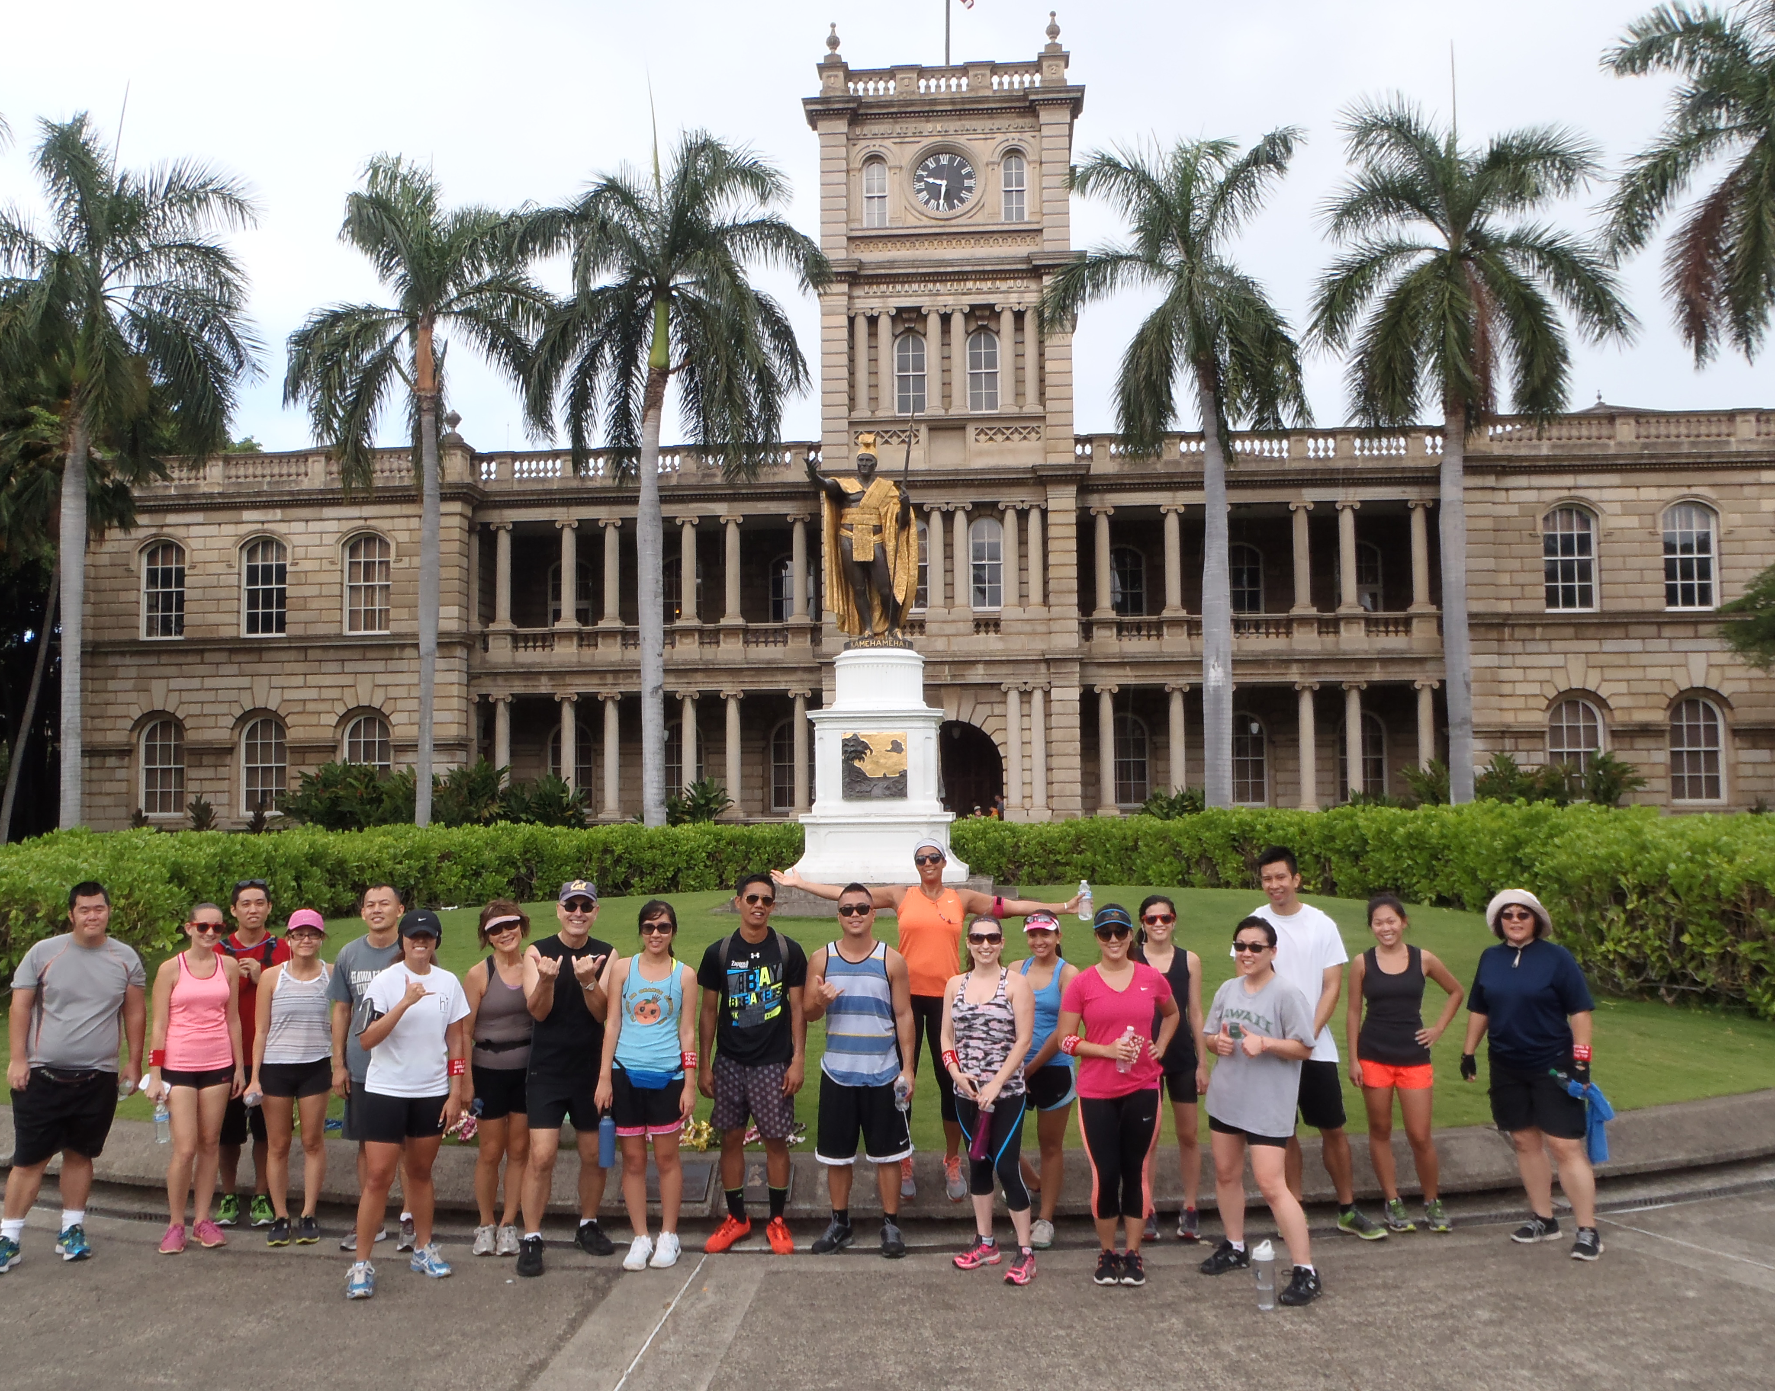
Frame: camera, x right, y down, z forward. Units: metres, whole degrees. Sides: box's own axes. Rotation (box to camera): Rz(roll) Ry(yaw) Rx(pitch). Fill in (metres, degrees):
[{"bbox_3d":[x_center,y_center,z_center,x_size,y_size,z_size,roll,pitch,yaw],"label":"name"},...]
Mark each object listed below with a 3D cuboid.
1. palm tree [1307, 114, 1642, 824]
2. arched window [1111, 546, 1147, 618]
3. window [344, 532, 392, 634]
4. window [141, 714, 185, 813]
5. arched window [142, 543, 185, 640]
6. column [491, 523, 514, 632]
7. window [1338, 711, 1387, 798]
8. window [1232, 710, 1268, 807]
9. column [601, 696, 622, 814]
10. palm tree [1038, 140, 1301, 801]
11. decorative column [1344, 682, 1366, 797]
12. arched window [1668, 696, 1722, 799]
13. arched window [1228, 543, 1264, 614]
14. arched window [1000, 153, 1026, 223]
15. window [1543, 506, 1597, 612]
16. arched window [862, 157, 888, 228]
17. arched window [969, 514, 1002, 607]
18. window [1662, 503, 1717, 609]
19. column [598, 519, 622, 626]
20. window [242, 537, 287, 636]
[{"bbox_3d":[11.529,-4.308,29.316,6.300,14.771,6.300,-1,-3,5],"label":"palm tree"},{"bbox_3d":[7.260,-3.213,46.406,1.400,2.890,0.250,-1,-4,5],"label":"arched window"},{"bbox_3d":[-16.039,-3.436,46.355,1.507,3.133,0.250,-1,-4,5],"label":"window"},{"bbox_3d":[-21.158,2.099,43.959,1.420,2.830,0.250,-1,-4,5],"label":"window"},{"bbox_3d":[-21.216,-3.140,44.184,1.420,2.930,0.250,-1,-4,5],"label":"arched window"},{"bbox_3d":[-12.046,-3.742,46.939,0.680,3.348,0.650,-1,-4,5],"label":"column"},{"bbox_3d":[15.415,2.019,48.623,1.537,2.957,0.250,-1,-4,5],"label":"window"},{"bbox_3d":[10.735,1.900,44.467,0.983,2.798,0.250,-1,-3,5],"label":"window"},{"bbox_3d":[-7.776,1.691,42.211,0.520,3.526,0.520,-1,-3,5],"label":"column"},{"bbox_3d":[5.783,-3.960,29.778,5.300,14.411,5.600,-1,-3,5],"label":"palm tree"},{"bbox_3d":[13.104,1.445,42.066,0.660,3.660,0.640,-1,-4,5],"label":"decorative column"},{"bbox_3d":[21.669,1.469,40.312,1.420,2.830,0.250,-1,-4,5],"label":"arched window"},{"bbox_3d":[11.581,-3.523,49.296,1.522,3.018,0.250,-1,-4,5],"label":"arched window"},{"bbox_3d":[3.629,-14.509,42.832,0.670,2.030,0.250,-1,-4,5],"label":"arched window"},{"bbox_3d":[18.177,-3.634,39.923,1.376,2.853,0.250,-1,-3,5],"label":"window"},{"bbox_3d":[-0.336,-14.451,43.170,0.670,2.030,0.250,-1,-4,5],"label":"arched window"},{"bbox_3d":[2.700,-3.624,41.118,0.875,2.551,0.250,-1,-3,5],"label":"arched window"},{"bbox_3d":[21.204,-3.678,39.671,1.268,2.857,0.250,-1,-3,5],"label":"window"},{"bbox_3d":[-8.095,-3.603,44.220,0.660,3.190,0.640,-1,-4,5],"label":"column"},{"bbox_3d":[-18.126,-3.185,43.921,1.420,2.930,0.250,-1,-4,5],"label":"window"}]

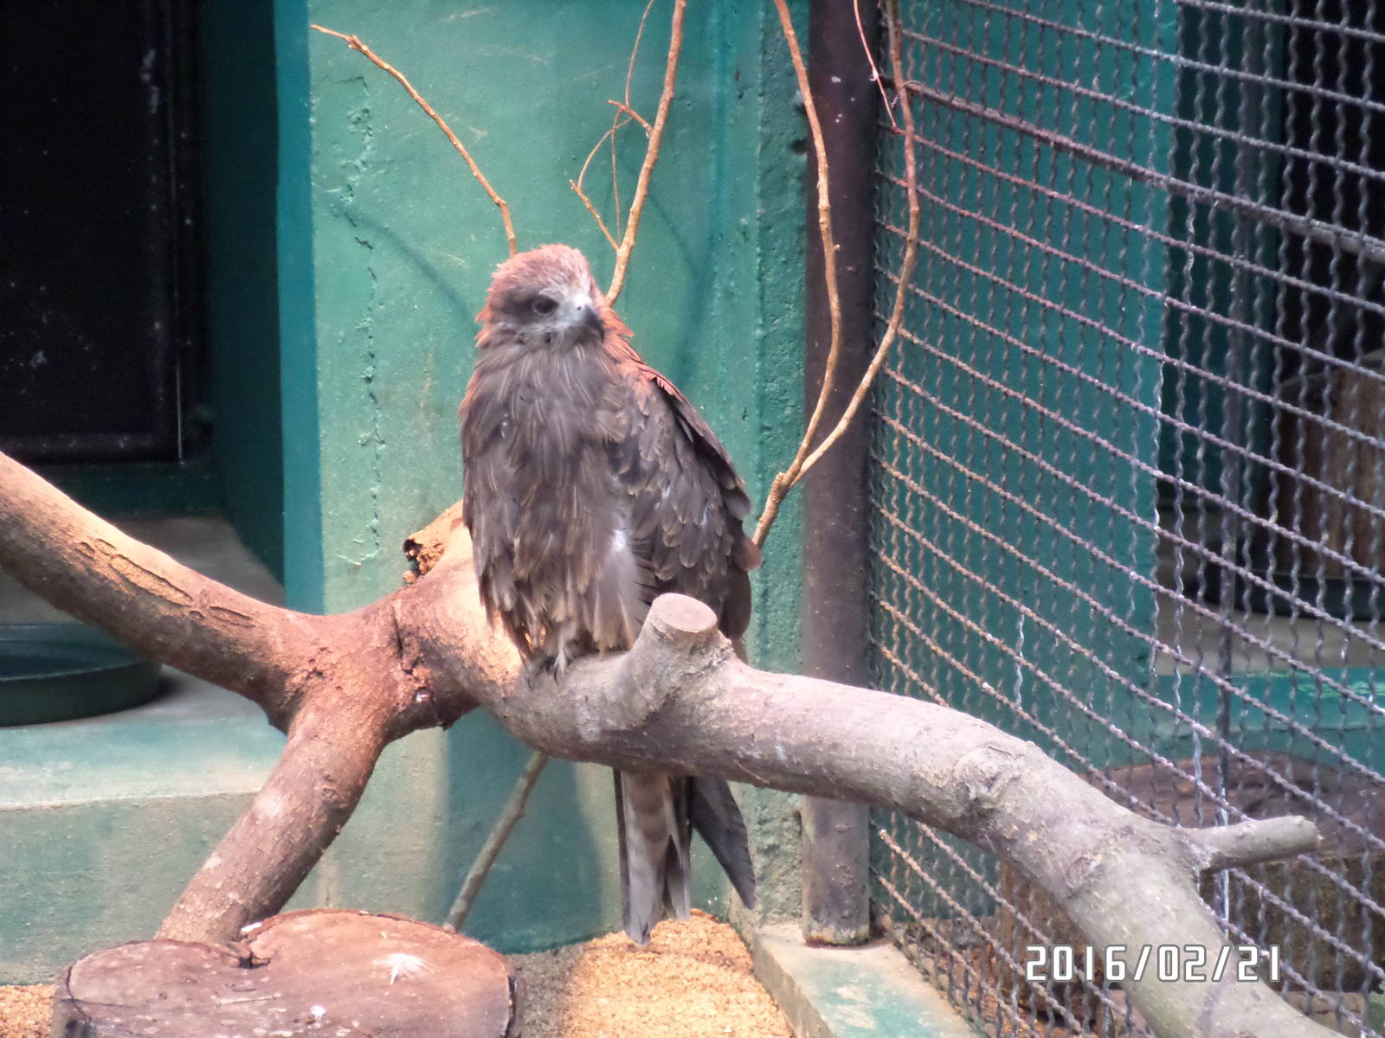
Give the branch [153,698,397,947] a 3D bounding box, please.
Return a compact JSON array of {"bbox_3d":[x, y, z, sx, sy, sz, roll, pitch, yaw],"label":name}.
[{"bbox_3d":[-0.297,0.215,3.120,0.070,0.200,0.070,30,10,0],"label":"branch"}]

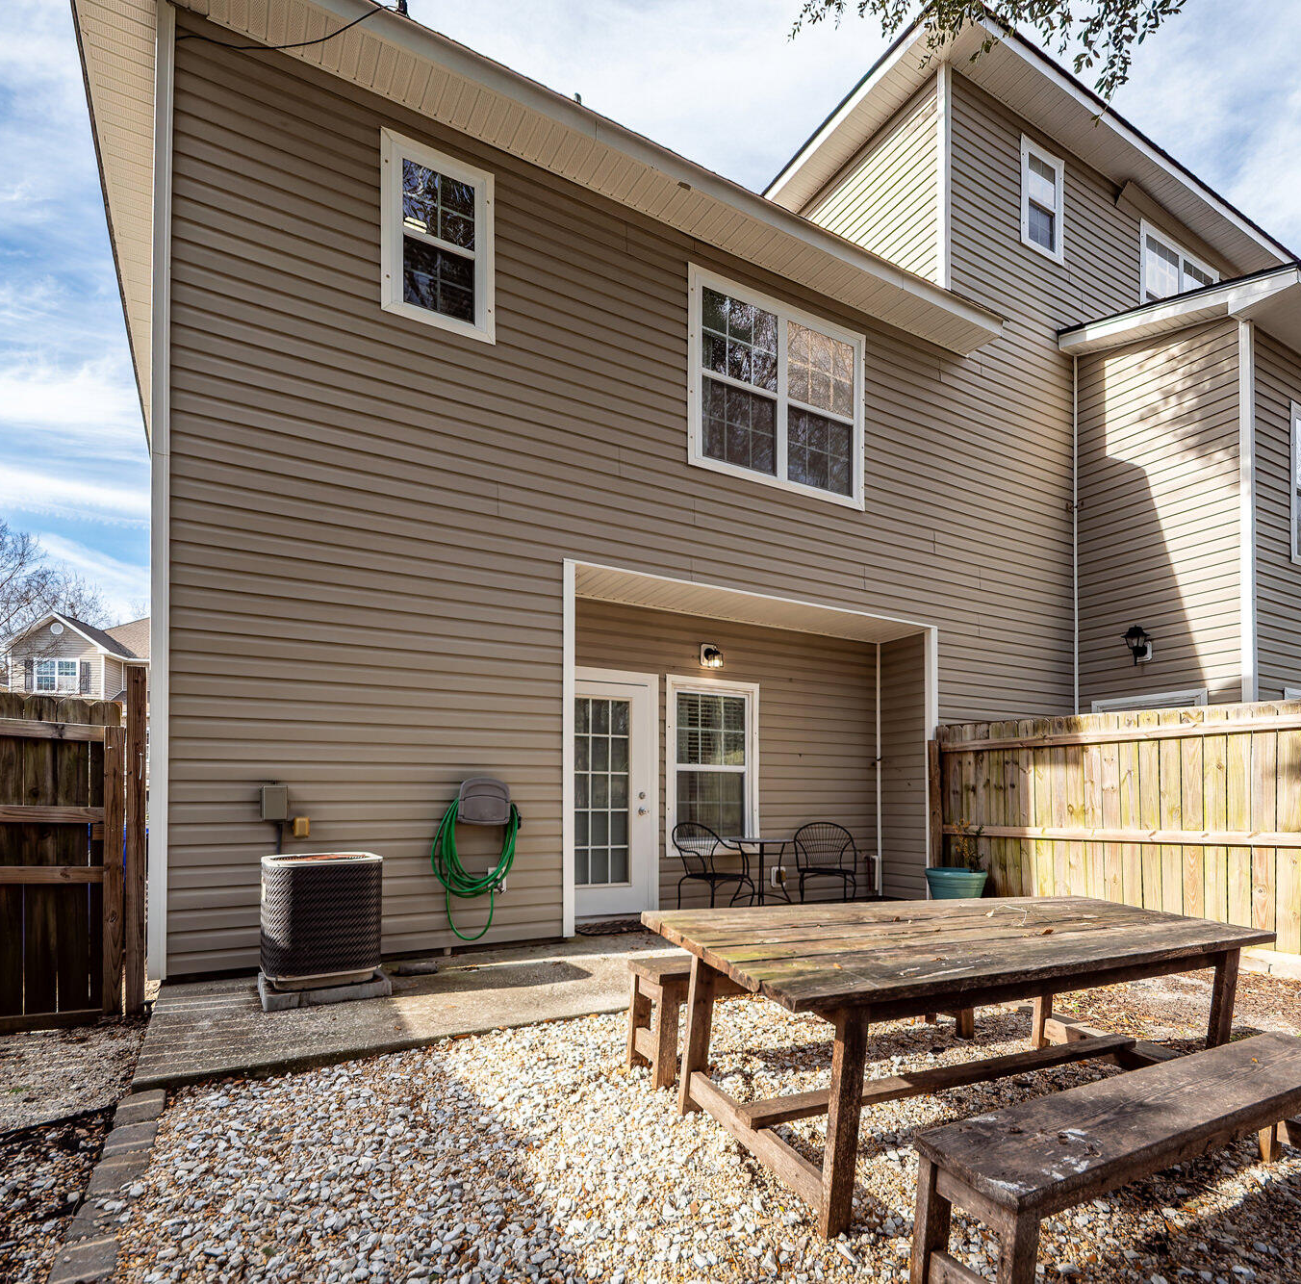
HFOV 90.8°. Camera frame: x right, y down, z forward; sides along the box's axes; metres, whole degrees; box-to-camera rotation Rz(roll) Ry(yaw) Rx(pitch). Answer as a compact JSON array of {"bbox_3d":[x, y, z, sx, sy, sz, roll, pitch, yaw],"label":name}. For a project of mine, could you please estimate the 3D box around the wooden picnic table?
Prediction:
[{"bbox_3d":[1.422,1.581,2.717,2.850,0.730,0.910,7,-9,-29],"label":"wooden picnic table"}]

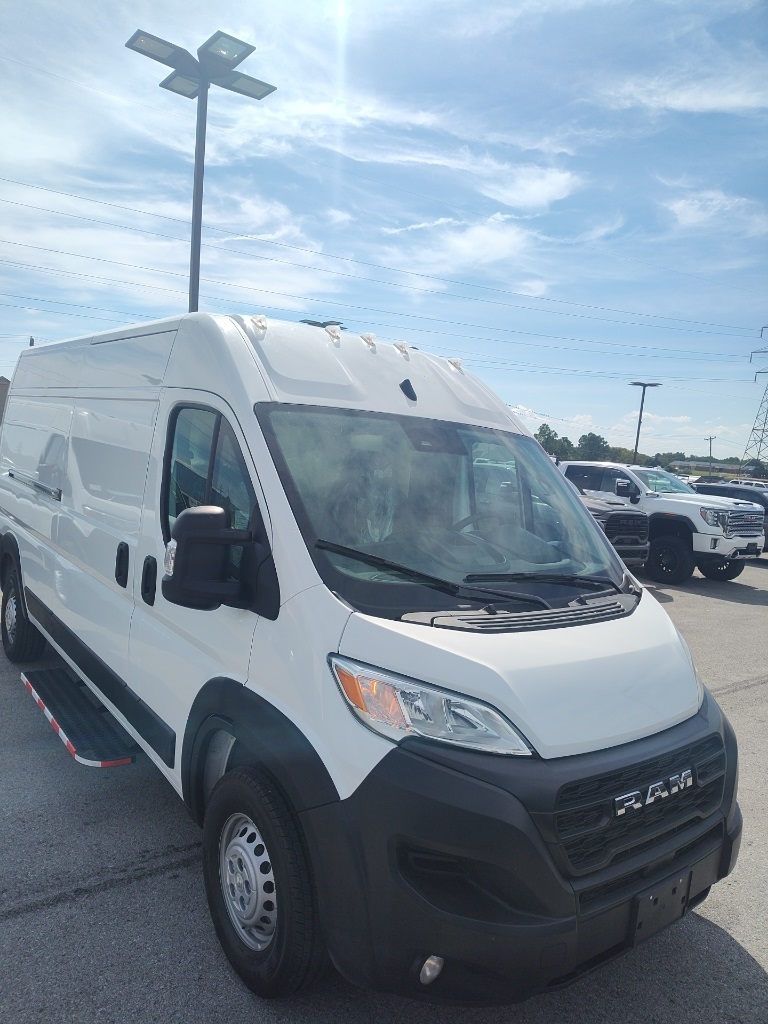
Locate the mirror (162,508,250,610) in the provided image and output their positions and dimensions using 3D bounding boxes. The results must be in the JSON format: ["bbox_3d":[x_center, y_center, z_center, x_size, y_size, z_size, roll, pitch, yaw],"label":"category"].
[{"bbox_3d":[-0.653,0.175,2.542,0.340,0.400,0.220,1,7,-39],"label":"mirror"}]

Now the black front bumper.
[{"bbox_3d":[0.729,1.203,2.610,2.020,0.880,0.700,1,7,-39],"label":"black front bumper"}]

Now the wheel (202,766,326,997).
[{"bbox_3d":[-0.423,1.368,2.583,0.235,0.735,0.735,1,7,-39],"label":"wheel"}]

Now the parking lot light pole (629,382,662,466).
[{"bbox_3d":[16.448,-4.481,44.273,2.200,7.700,2.200,1,7,-36],"label":"parking lot light pole"}]

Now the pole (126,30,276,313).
[{"bbox_3d":[-3.119,-3.159,10.885,2.200,7.700,2.200,1,7,-36],"label":"pole"}]

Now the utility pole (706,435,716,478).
[{"bbox_3d":[61.404,-9.206,128.000,2.300,9.811,0.350,5,3,25],"label":"utility pole"}]

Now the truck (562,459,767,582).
[{"bbox_3d":[5.149,0.000,14.983,2.120,2.170,6.300,2,6,-29],"label":"truck"}]

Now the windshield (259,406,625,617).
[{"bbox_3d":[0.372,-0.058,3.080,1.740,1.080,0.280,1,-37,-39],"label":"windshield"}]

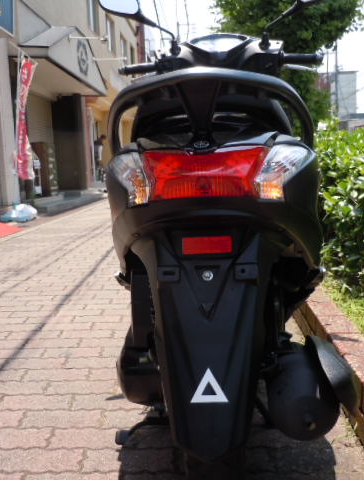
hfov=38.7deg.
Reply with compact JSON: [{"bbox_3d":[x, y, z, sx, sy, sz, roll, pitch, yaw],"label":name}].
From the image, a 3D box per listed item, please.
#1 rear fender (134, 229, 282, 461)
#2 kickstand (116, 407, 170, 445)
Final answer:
[{"bbox_3d":[0.043,0.143,0.796,0.220,0.320,0.170,-2,9,6],"label":"rear fender"},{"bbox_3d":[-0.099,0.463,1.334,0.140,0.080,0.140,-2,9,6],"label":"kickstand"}]

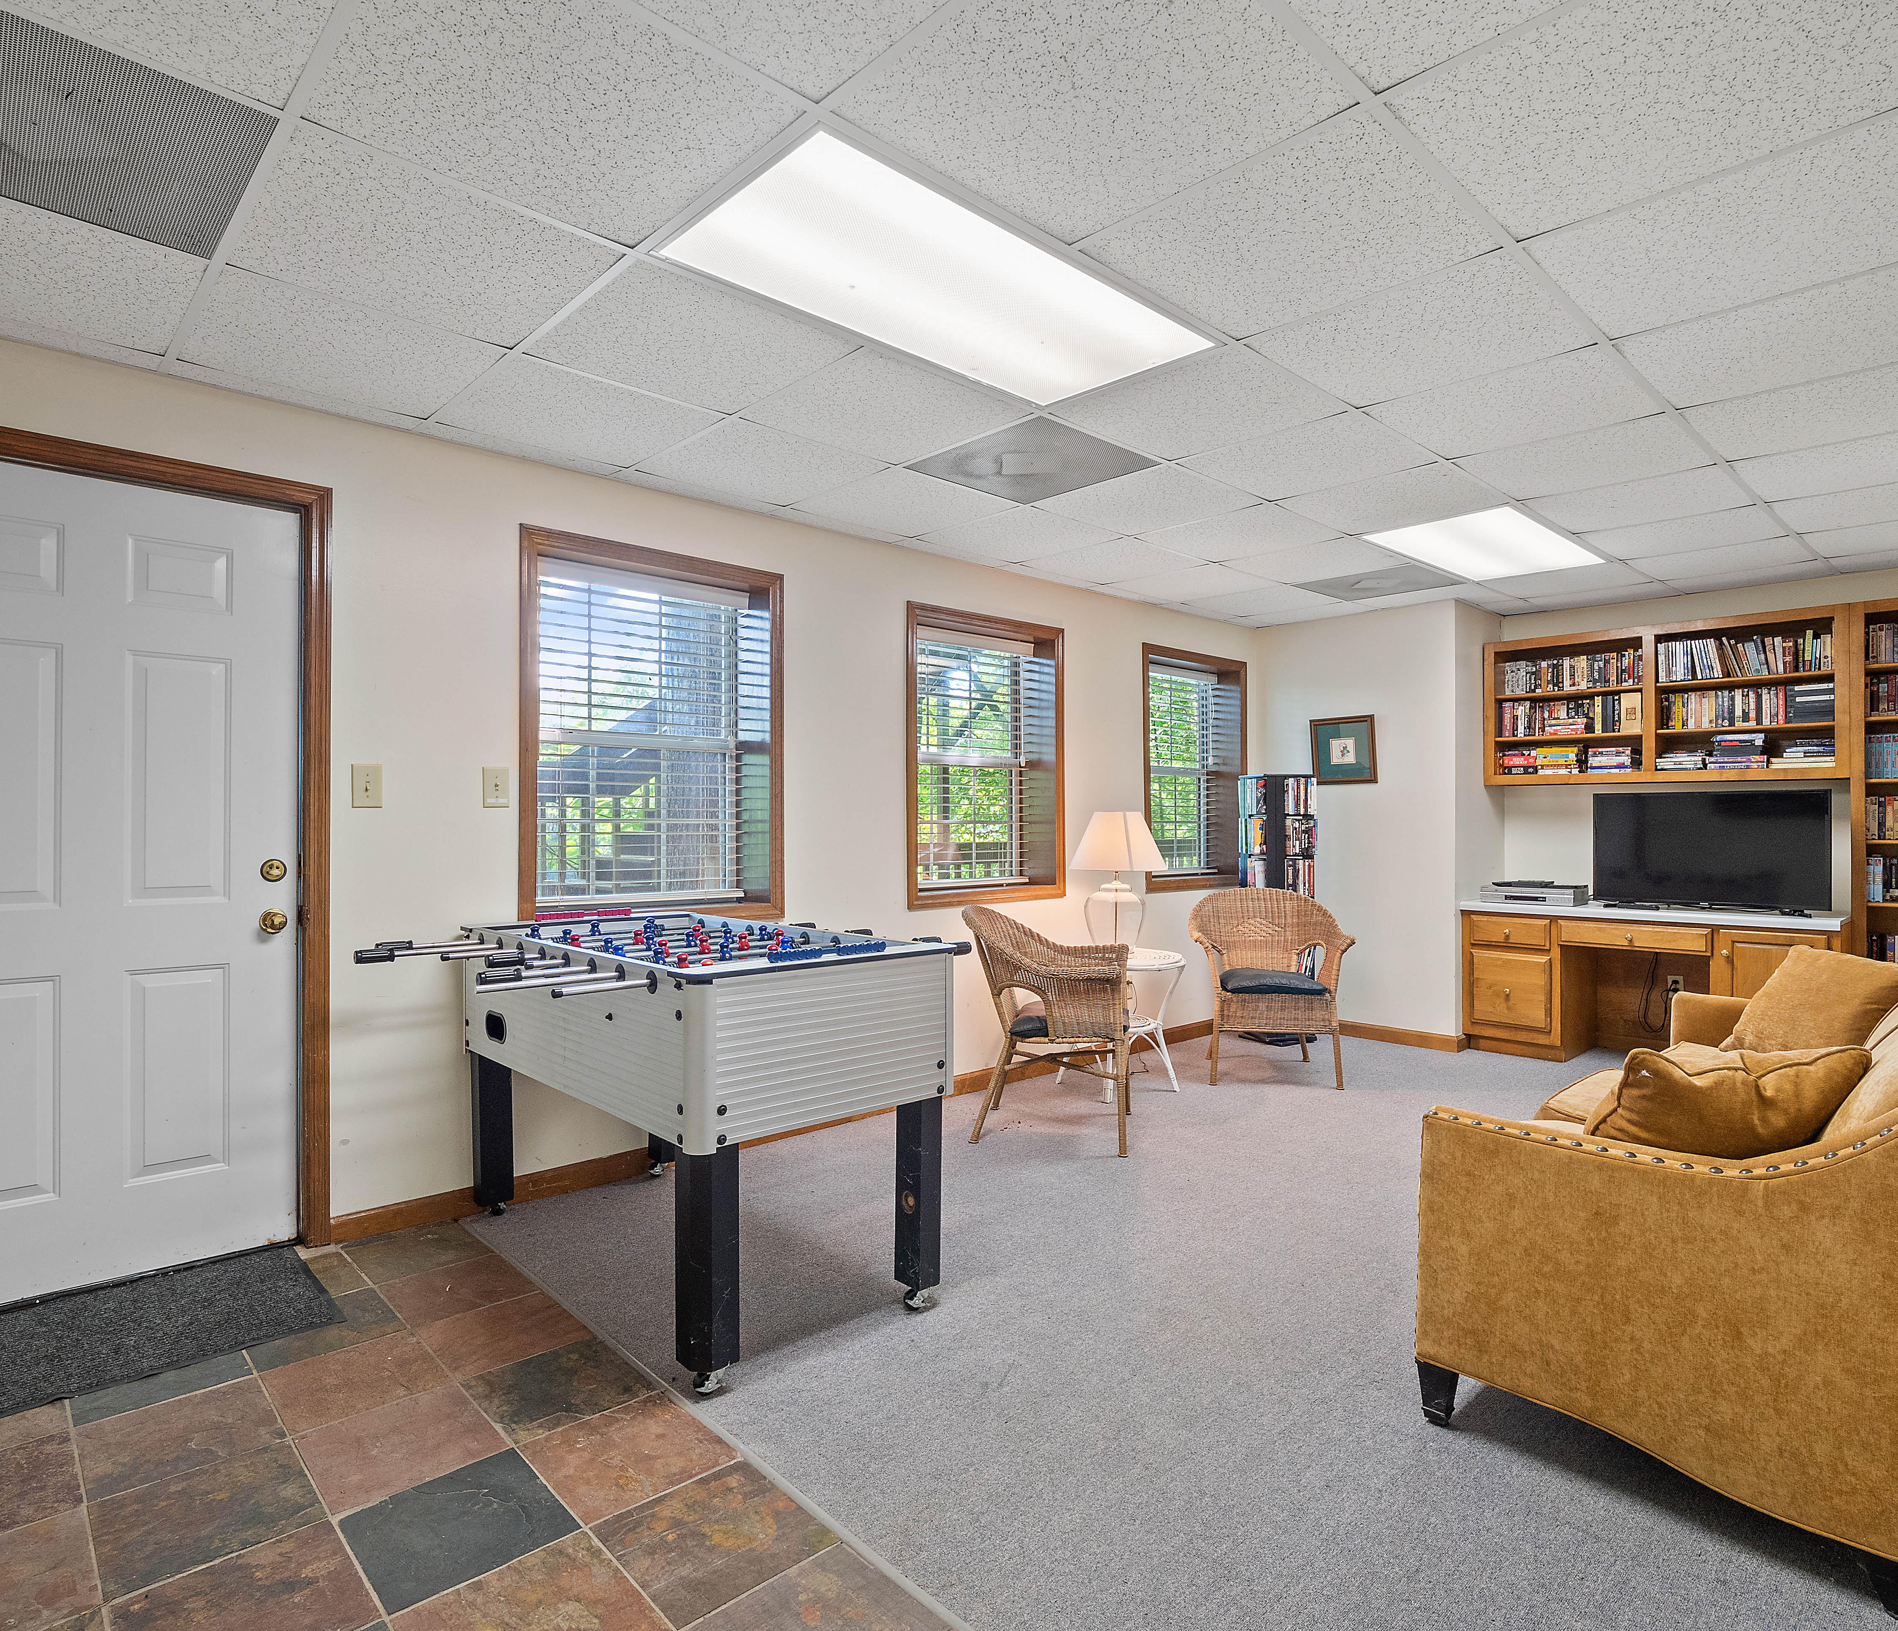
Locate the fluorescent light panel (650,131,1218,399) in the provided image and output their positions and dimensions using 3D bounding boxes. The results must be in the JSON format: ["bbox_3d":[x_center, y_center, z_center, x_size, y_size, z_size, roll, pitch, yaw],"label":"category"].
[{"bbox_3d":[0.027,-1.172,2.277,1.190,0.050,0.570,1,-1,-42],"label":"fluorescent light panel"}]

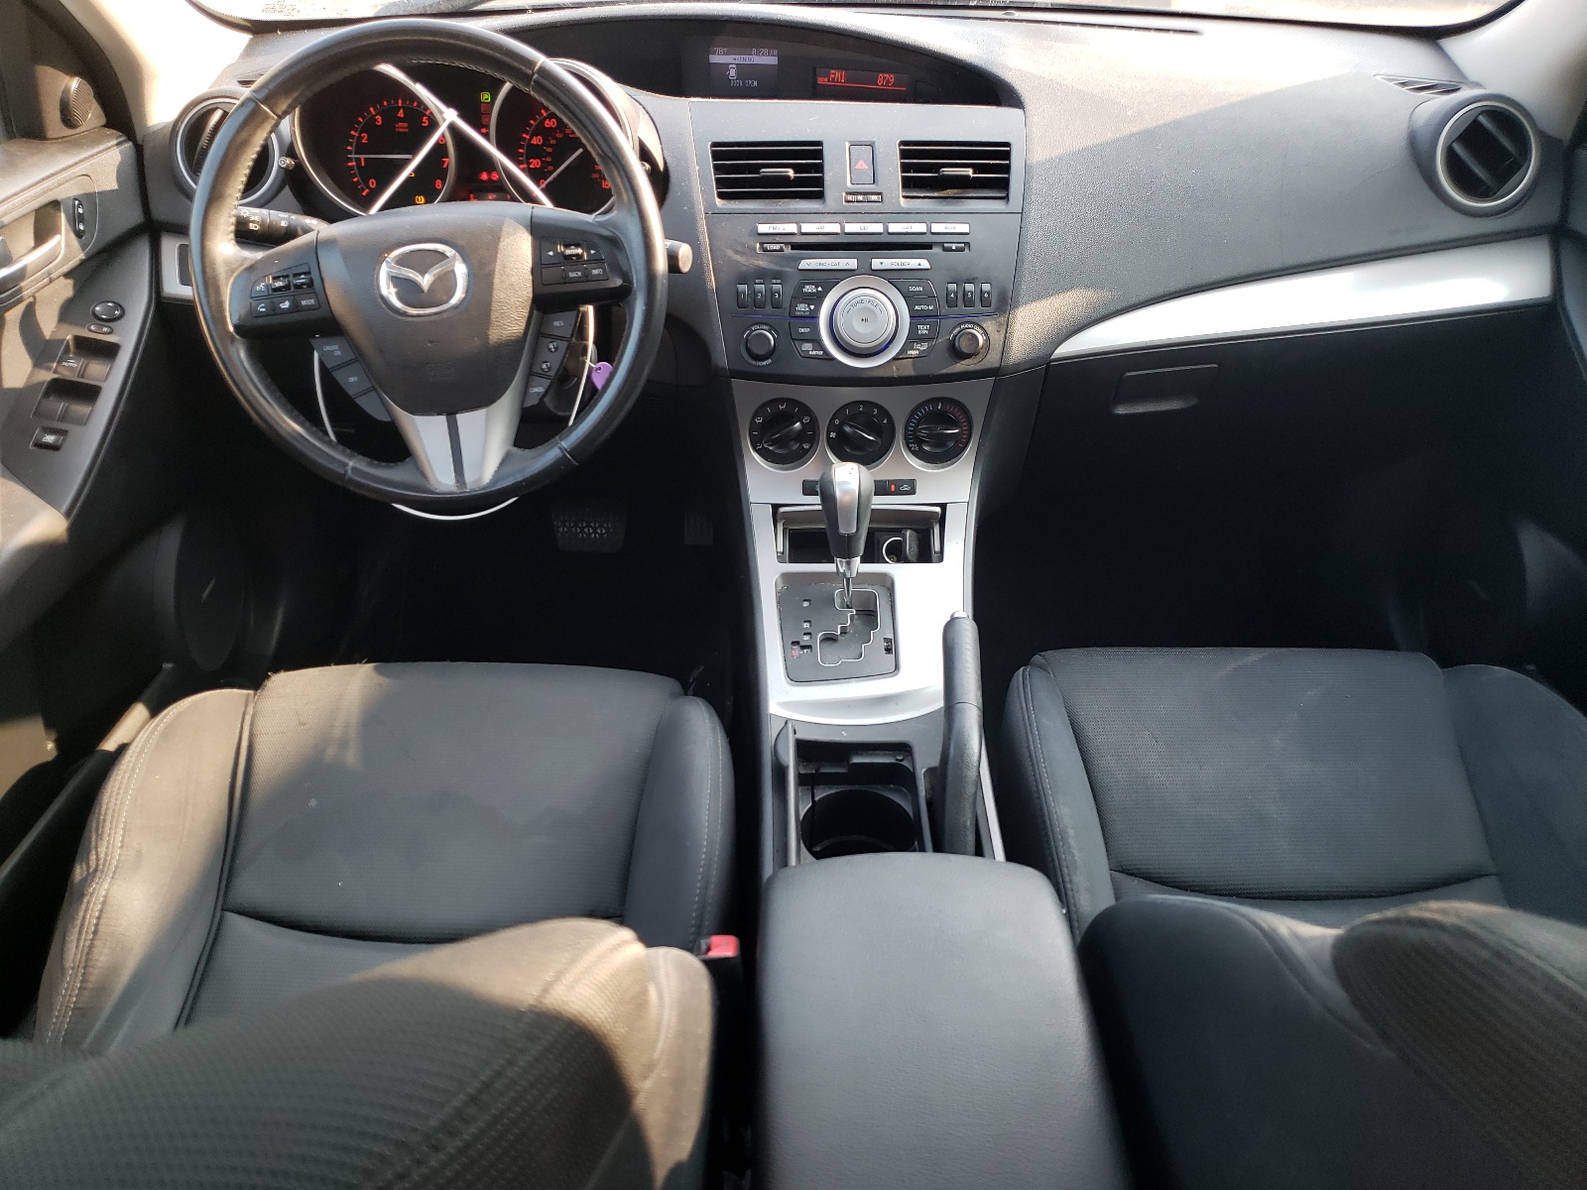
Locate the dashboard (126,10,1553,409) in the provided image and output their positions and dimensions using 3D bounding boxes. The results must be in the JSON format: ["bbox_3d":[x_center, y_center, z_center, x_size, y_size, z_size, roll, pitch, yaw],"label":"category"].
[{"bbox_3d":[0.060,-0.385,1.200,1.410,0.360,0.470,0,32,0],"label":"dashboard"}]

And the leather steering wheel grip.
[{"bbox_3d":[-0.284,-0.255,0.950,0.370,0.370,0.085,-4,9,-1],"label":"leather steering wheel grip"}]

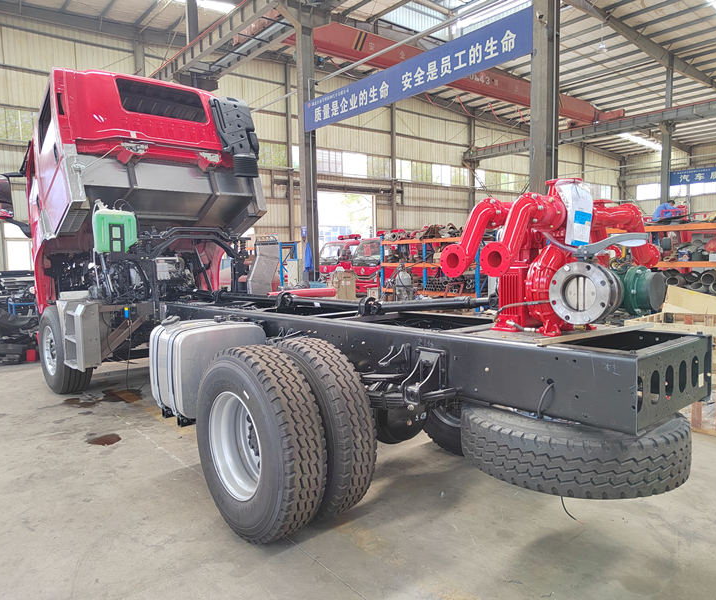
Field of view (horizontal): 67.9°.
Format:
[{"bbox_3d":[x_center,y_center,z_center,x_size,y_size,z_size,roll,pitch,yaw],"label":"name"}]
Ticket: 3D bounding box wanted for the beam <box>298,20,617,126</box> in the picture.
[{"bbox_3d":[5.178,-8.662,21.225,19.400,1.050,0.450,-5,7,-39],"label":"beam"}]

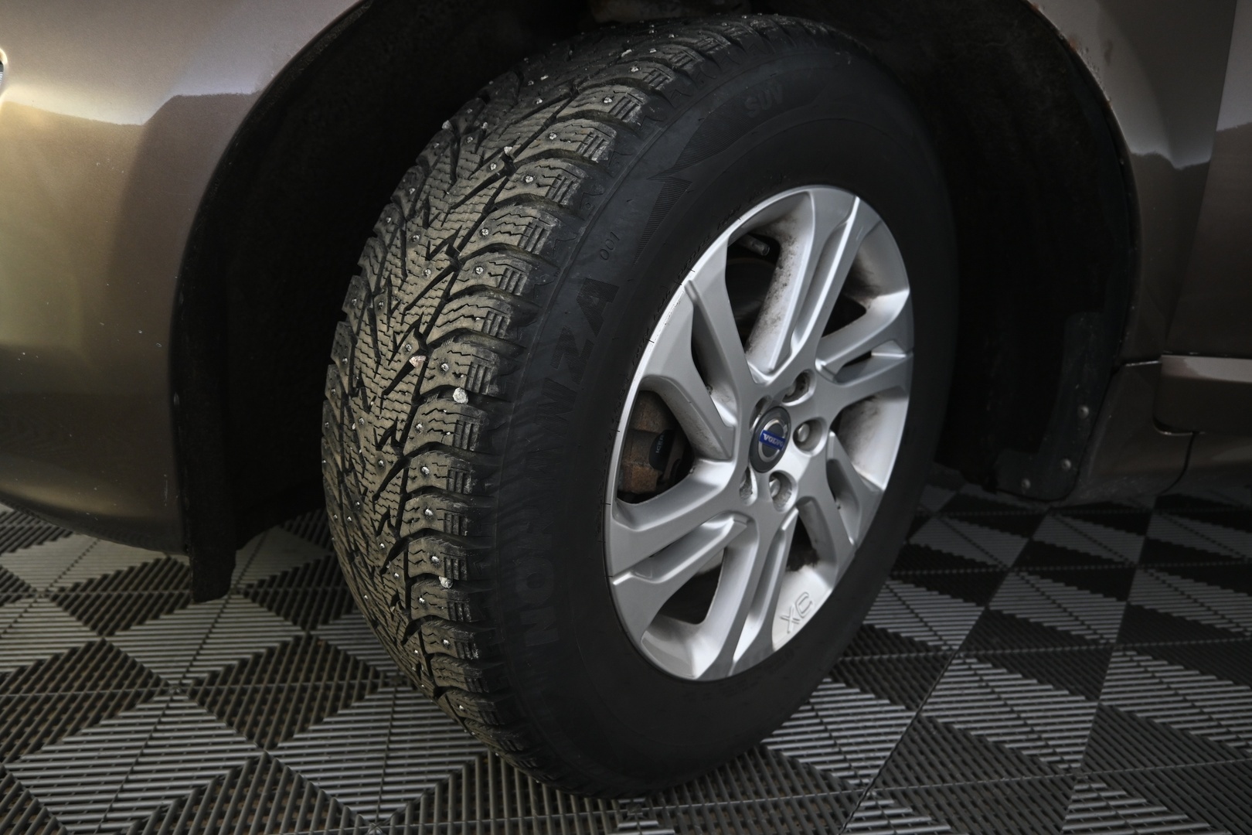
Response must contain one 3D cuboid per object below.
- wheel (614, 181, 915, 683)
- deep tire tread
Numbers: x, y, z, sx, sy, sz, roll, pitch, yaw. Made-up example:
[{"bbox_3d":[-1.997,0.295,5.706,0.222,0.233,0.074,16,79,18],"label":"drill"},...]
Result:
[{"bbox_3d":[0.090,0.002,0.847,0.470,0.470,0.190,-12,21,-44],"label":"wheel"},{"bbox_3d":[0.077,-0.003,0.859,0.735,0.735,0.230,-12,21,-44],"label":"deep tire tread"}]

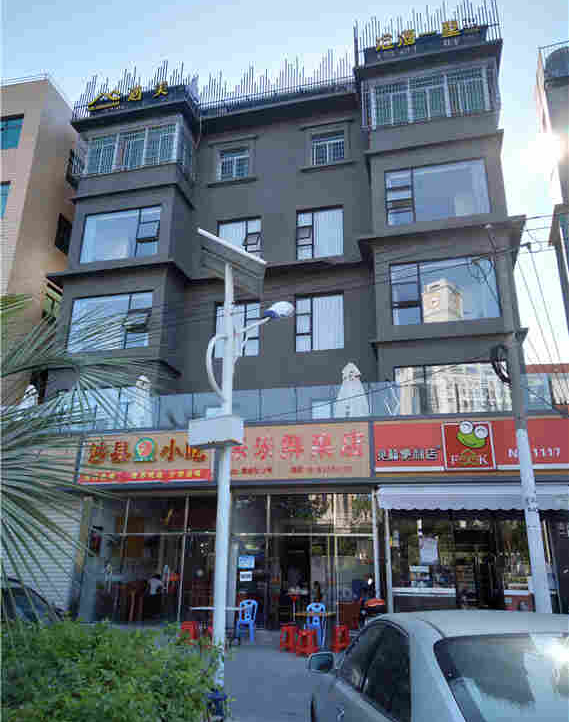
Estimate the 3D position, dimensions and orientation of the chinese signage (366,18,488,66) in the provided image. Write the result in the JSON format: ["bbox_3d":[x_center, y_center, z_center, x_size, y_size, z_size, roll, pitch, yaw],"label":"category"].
[{"bbox_3d":[5.094,-11.543,18.406,4.241,1.268,0.200,-4,-20,12],"label":"chinese signage"}]

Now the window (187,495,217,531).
[{"bbox_3d":[-2.156,4.049,13.367,0.862,0.911,0.080,-4,-20,12],"label":"window"}]

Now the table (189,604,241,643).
[{"bbox_3d":[-1.415,5.583,10.624,1.050,0.730,0.620,-4,-19,12],"label":"table"}]

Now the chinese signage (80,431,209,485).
[{"bbox_3d":[-3.772,2.674,13.900,3.877,1.320,0.150,-4,-20,12],"label":"chinese signage"}]

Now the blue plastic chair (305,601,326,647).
[{"bbox_3d":[0.624,5.314,10.235,0.430,0.800,0.480,-6,-21,18],"label":"blue plastic chair"}]

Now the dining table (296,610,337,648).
[{"bbox_3d":[0.622,5.426,10.102,0.760,0.730,0.680,-4,-19,12],"label":"dining table"}]

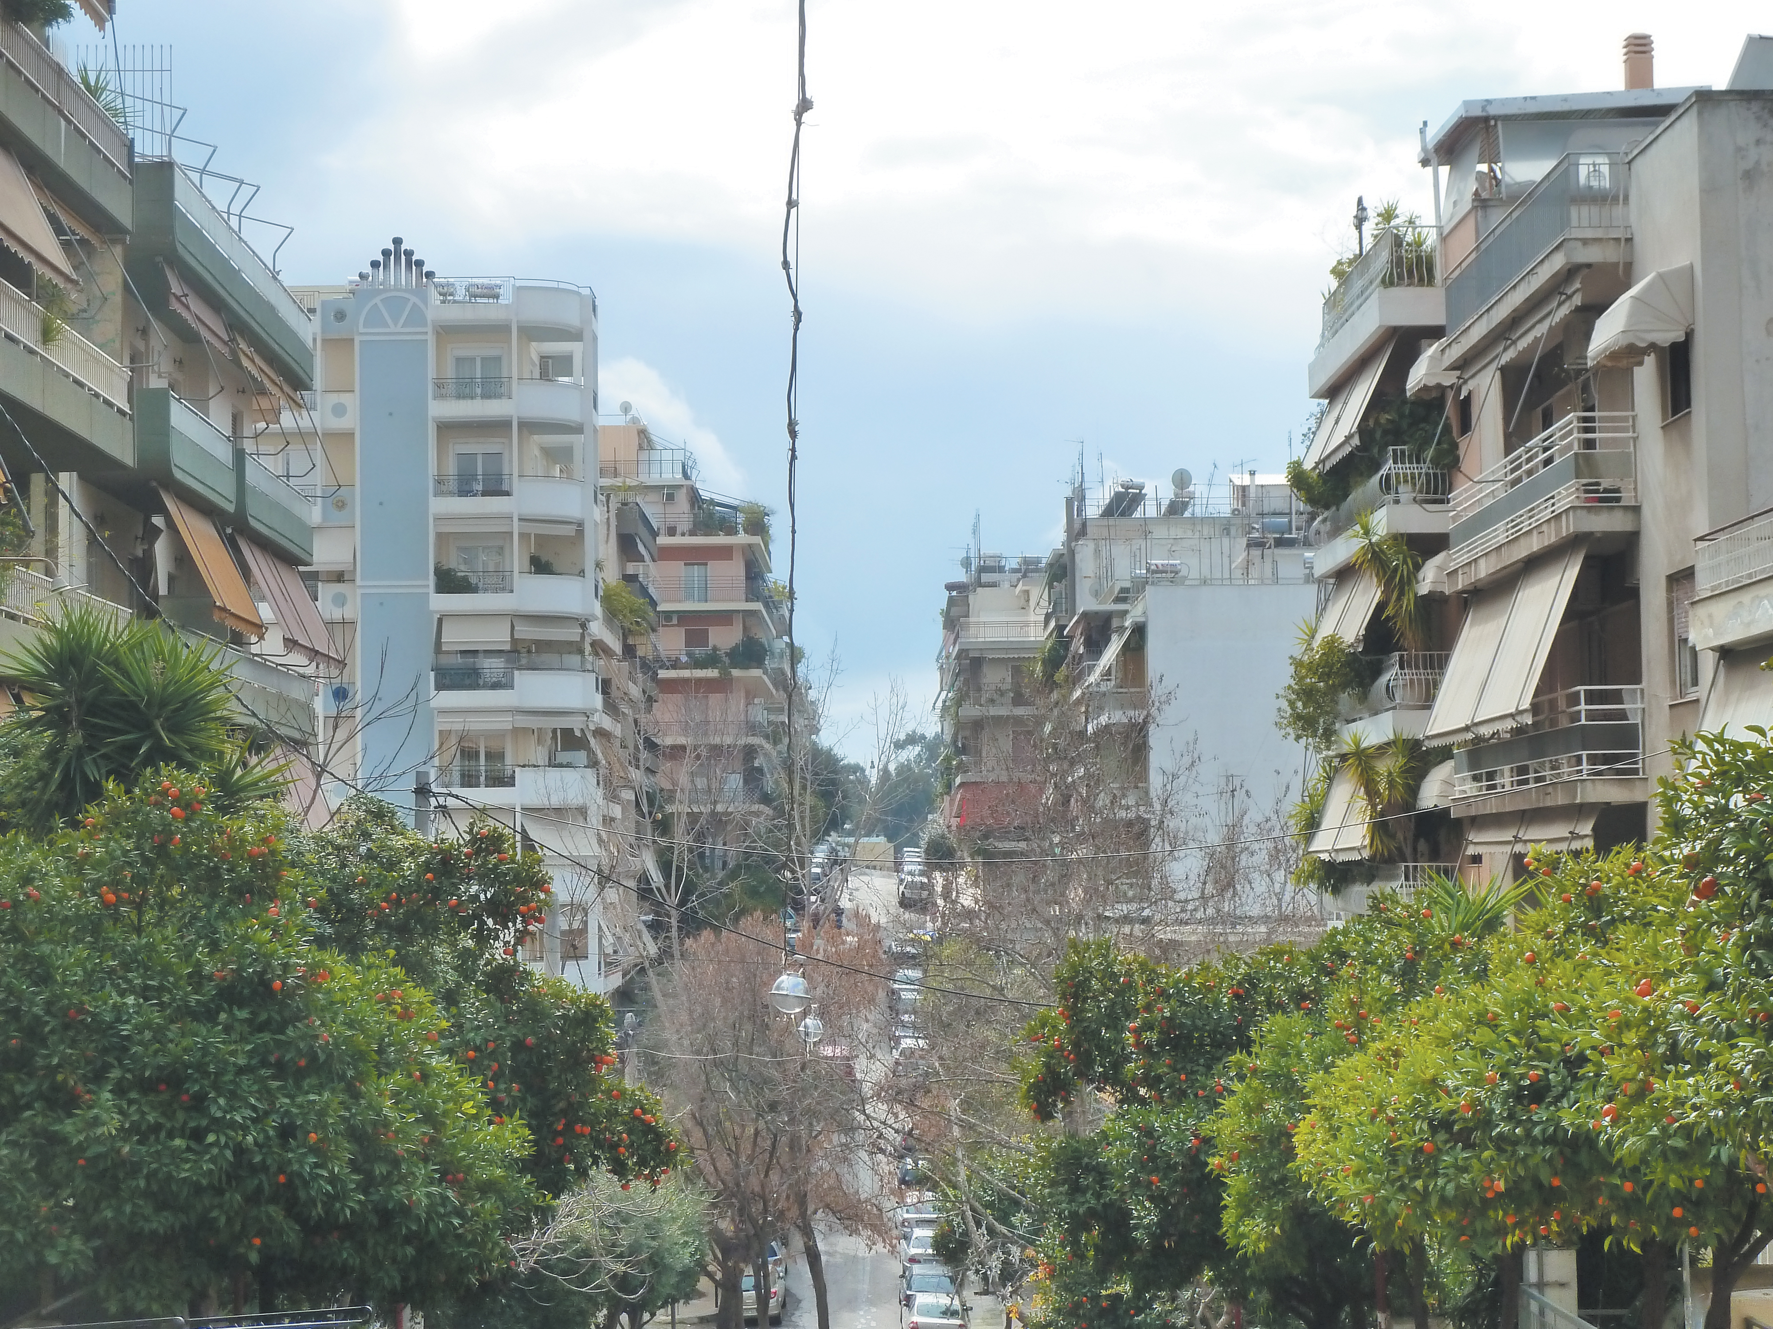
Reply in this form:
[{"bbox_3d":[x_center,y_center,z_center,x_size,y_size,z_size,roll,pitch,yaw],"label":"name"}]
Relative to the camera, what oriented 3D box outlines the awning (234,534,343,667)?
[{"bbox_3d":[-9.469,-0.926,58.548,0.880,1.730,6.400,-1,-4,-1],"label":"awning"}]

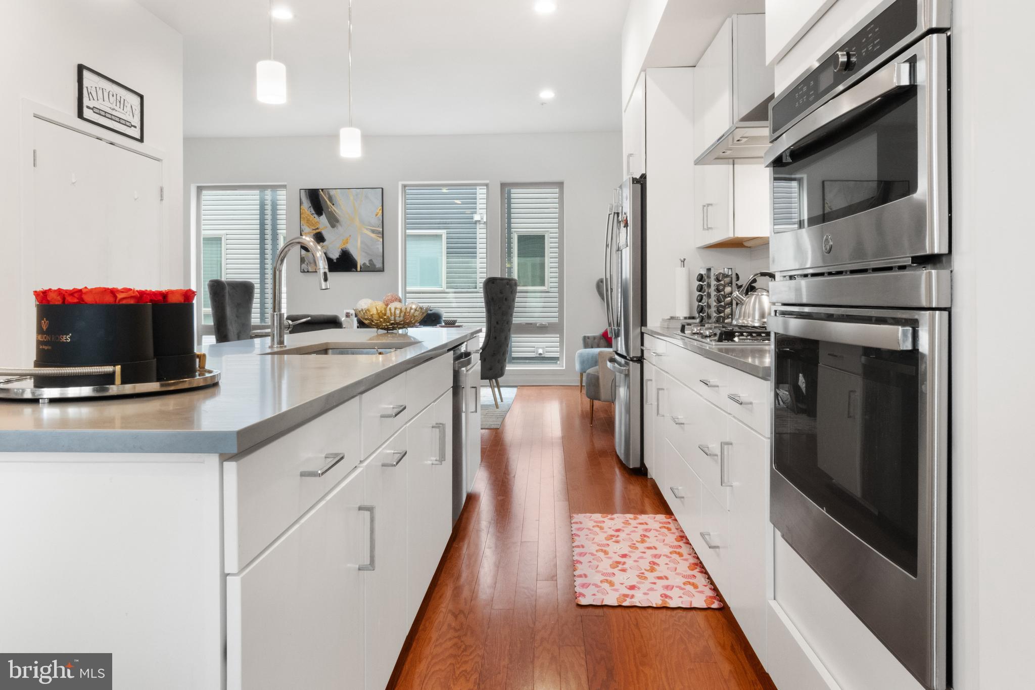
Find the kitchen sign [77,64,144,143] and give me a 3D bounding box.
[{"bbox_3d":[-2.583,-1.529,4.050,0.025,0.325,0.590,0,2,3],"label":"kitchen sign"}]

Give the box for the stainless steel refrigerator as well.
[{"bbox_3d":[0.975,-0.133,4.220,0.790,1.790,0.910,0,2,3],"label":"stainless steel refrigerator"}]

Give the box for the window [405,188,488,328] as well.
[{"bbox_3d":[-0.885,-0.858,7.830,1.060,2.250,0.100,0,2,3],"label":"window"}]

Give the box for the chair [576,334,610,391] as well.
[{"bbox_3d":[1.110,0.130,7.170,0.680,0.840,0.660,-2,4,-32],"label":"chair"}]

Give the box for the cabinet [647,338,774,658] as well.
[{"bbox_3d":[1.000,0.420,2.660,0.620,0.850,2.120,0,2,3],"label":"cabinet"}]

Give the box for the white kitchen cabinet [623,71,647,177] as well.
[{"bbox_3d":[1.085,-1.380,4.270,0.600,0.600,0.900,0,3,3],"label":"white kitchen cabinet"}]

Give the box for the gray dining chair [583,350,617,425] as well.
[{"bbox_3d":[1.030,0.175,5.450,0.680,0.980,0.640,1,2,28],"label":"gray dining chair"}]

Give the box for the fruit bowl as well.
[{"bbox_3d":[-0.652,-0.138,3.280,0.380,0.140,0.380,0,2,0],"label":"fruit bowl"}]

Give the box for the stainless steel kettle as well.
[{"bbox_3d":[1.055,-0.201,2.740,0.240,0.235,0.225,1,3,12],"label":"stainless steel kettle"}]

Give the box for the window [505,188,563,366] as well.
[{"bbox_3d":[0.195,-0.855,7.780,0.750,2.250,0.100,0,2,3],"label":"window"}]

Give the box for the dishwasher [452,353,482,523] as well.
[{"bbox_3d":[-0.565,0.405,3.030,0.600,0.800,0.590,0,3,3],"label":"dishwasher"}]

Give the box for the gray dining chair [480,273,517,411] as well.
[{"bbox_3d":[-0.330,-0.035,6.380,0.680,1.290,0.560,0,3,3],"label":"gray dining chair"}]

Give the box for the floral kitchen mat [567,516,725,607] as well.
[{"bbox_3d":[0.508,0.893,2.740,0.530,0.012,0.970,0,4,4],"label":"floral kitchen mat"}]

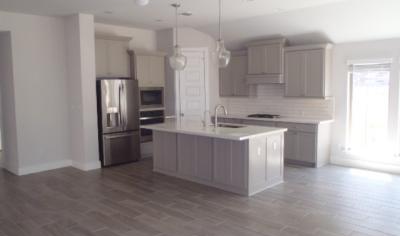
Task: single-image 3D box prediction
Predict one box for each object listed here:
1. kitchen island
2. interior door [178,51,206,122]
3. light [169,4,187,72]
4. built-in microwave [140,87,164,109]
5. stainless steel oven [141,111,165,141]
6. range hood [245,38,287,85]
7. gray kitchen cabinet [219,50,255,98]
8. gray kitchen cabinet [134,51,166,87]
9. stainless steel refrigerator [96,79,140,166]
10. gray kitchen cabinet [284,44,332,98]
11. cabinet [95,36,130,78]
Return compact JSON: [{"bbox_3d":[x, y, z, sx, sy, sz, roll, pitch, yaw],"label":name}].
[{"bbox_3d":[0.188,0.619,5.946,2.390,0.915,1.340,4,7,43],"label":"kitchen island"},{"bbox_3d":[-0.181,-0.374,8.044,0.680,2.500,0.070,-1,5,-4],"label":"interior door"},{"bbox_3d":[-0.412,-1.423,5.764,0.320,1.174,0.320,-1,5,0],"label":"light"},{"bbox_3d":[-1.326,-0.500,7.855,0.550,0.500,0.760,4,7,43],"label":"built-in microwave"},{"bbox_3d":[-1.322,0.177,7.920,0.600,0.740,0.760,4,7,43],"label":"stainless steel oven"},{"bbox_3d":[1.585,-1.272,7.452,0.971,0.975,0.454,4,7,43],"label":"range hood"},{"bbox_3d":[0.947,-1.065,8.140,0.916,1.085,0.345,4,7,43],"label":"gray kitchen cabinet"},{"bbox_3d":[-1.356,-1.177,7.821,0.640,0.835,0.870,4,7,43],"label":"gray kitchen cabinet"},{"bbox_3d":[-1.898,0.096,6.957,0.800,1.790,0.900,4,7,43],"label":"stainless steel refrigerator"},{"bbox_3d":[2.297,-0.963,6.888,0.930,1.075,0.355,4,7,43],"label":"gray kitchen cabinet"},{"bbox_3d":[-2.018,-1.312,7.005,0.503,0.850,0.920,4,7,43],"label":"cabinet"}]

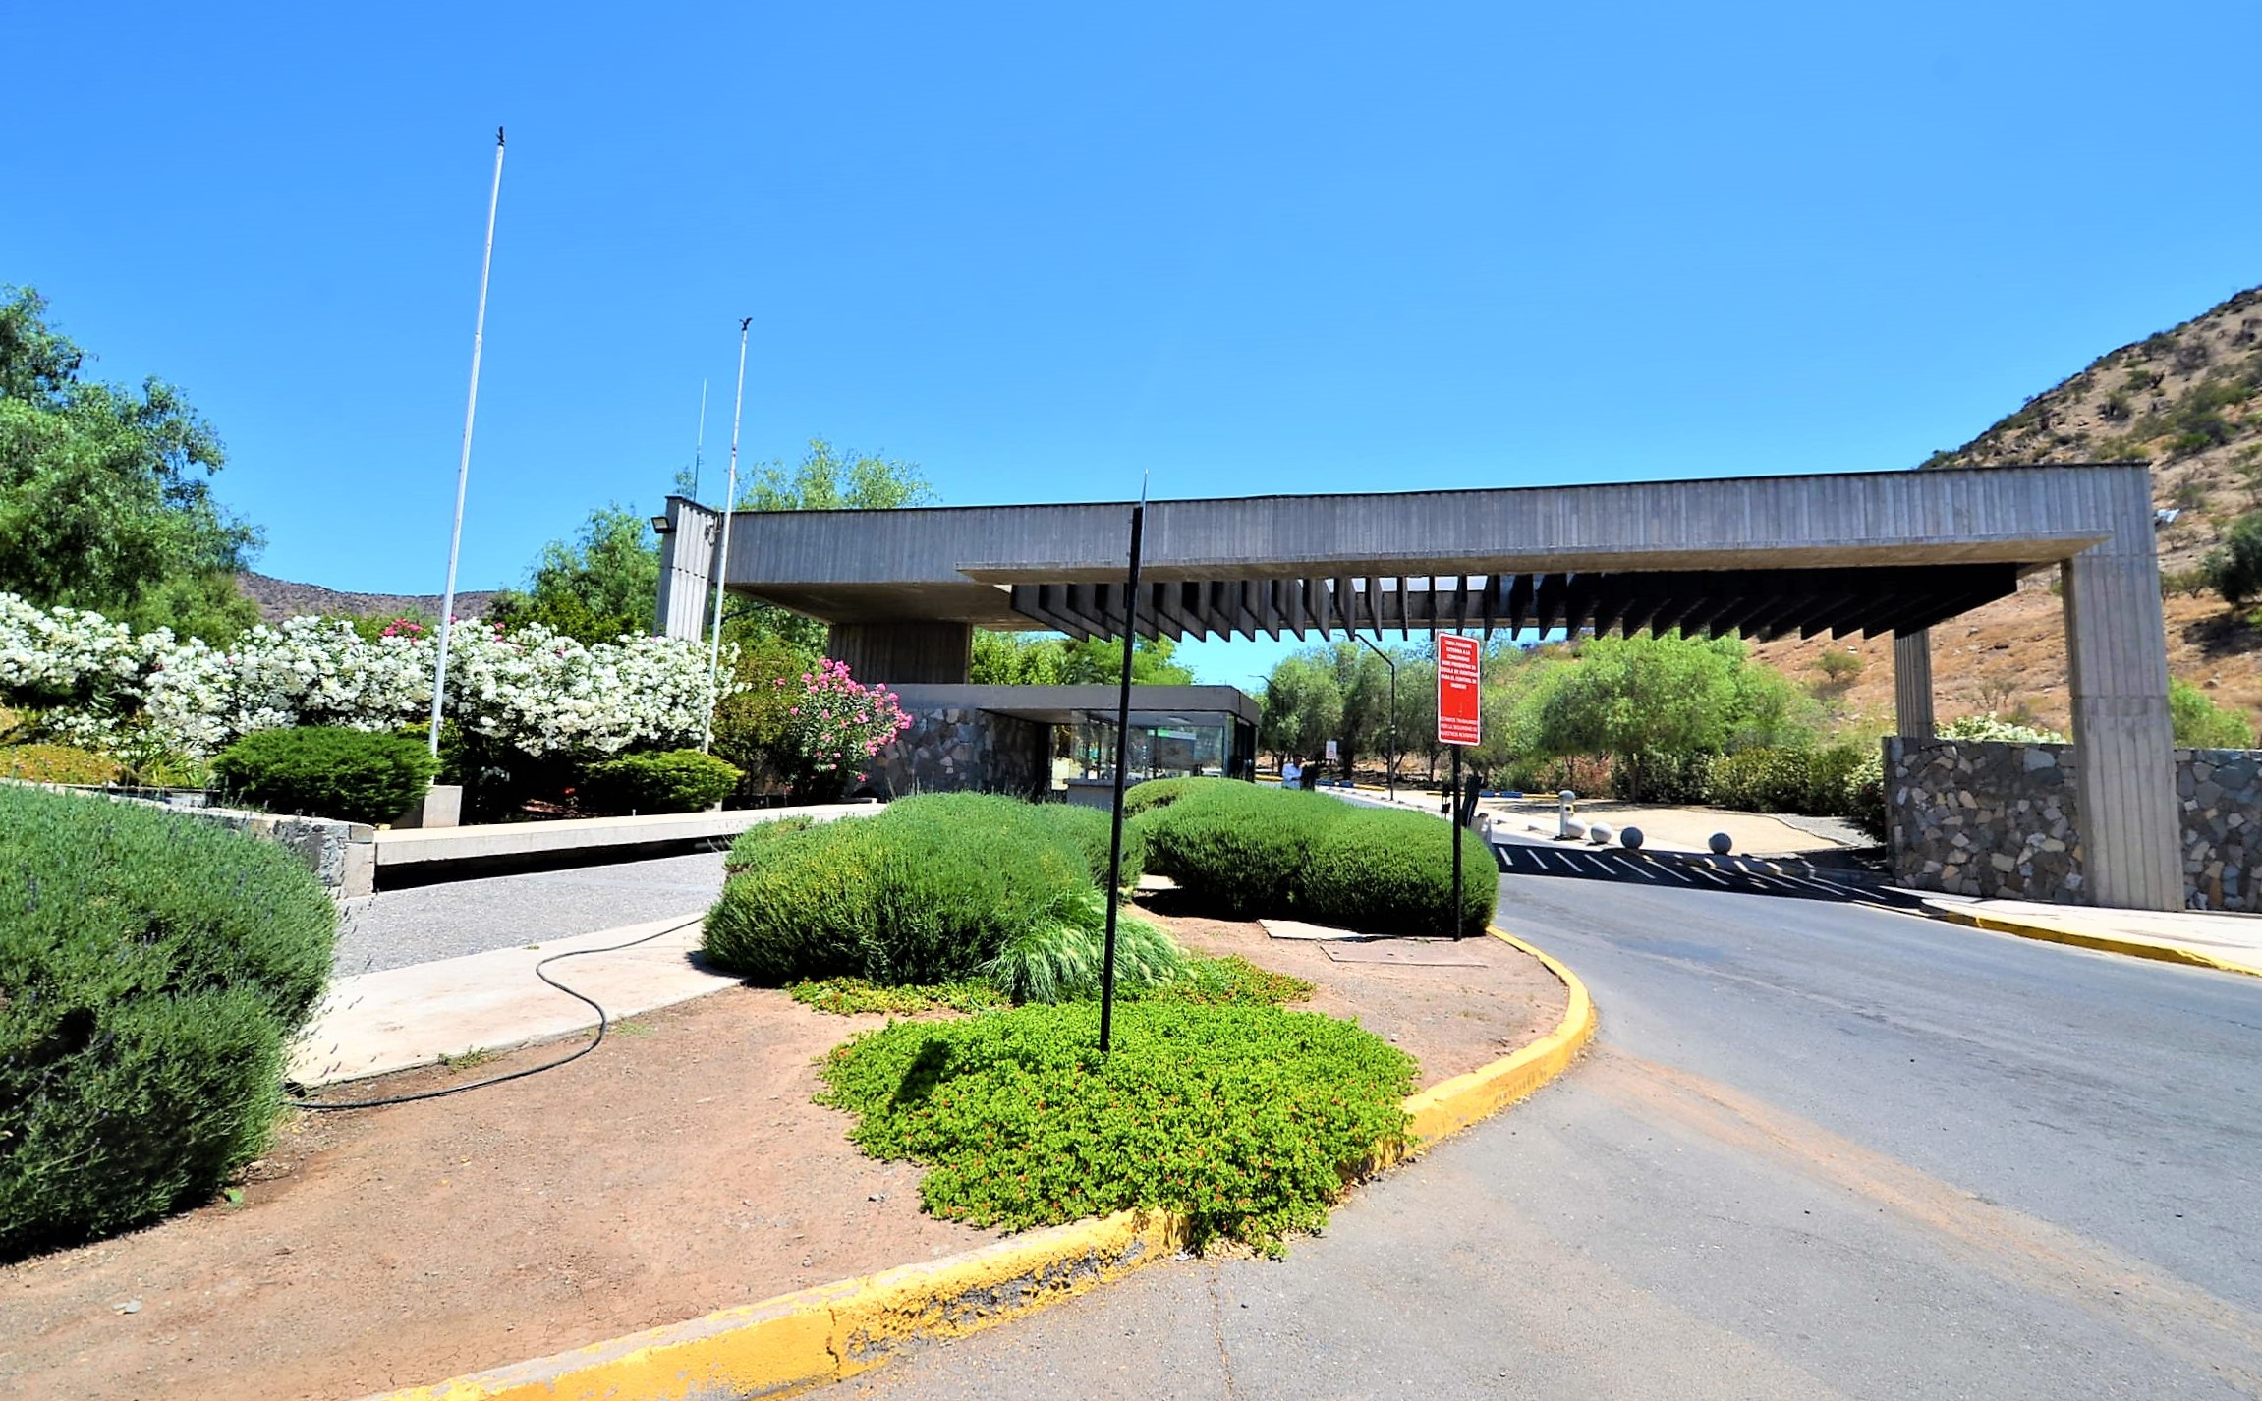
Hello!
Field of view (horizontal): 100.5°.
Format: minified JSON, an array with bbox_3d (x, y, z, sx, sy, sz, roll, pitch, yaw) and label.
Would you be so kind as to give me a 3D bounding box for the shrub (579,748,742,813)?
[{"bbox_3d":[-6.585,1.166,13.200,2.100,0.980,1.950,1,-6,15],"label":"shrub"}]

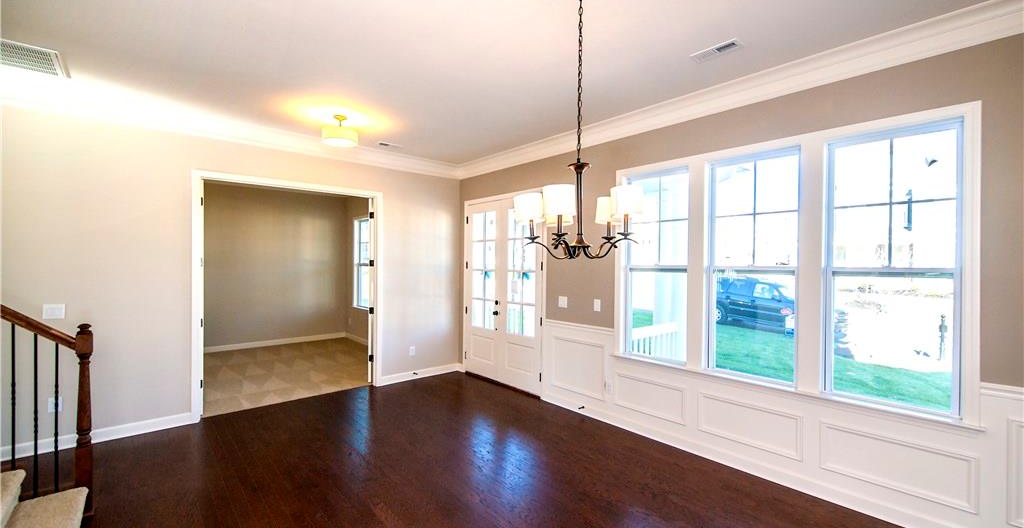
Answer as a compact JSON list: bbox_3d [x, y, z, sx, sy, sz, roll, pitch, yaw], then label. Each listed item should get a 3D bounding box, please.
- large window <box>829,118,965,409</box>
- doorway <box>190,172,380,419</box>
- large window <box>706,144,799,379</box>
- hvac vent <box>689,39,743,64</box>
[{"bbox_3d":[2.426,0.029,2.670,0.090,1.750,0.645,0,0,-41],"label":"large window"},{"bbox_3d":[-2.475,0.332,4.780,1.960,2.500,0.150,0,0,-41],"label":"doorway"},{"bbox_3d":[1.892,0.021,3.286,0.090,1.750,0.645,0,0,-41],"label":"large window"},{"bbox_3d":[1.366,-1.413,2.760,0.137,0.020,0.300,0,0,-41],"label":"hvac vent"}]

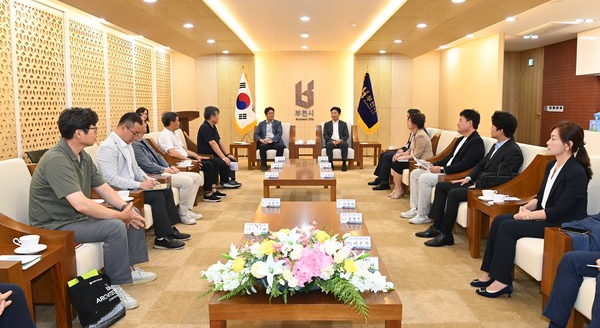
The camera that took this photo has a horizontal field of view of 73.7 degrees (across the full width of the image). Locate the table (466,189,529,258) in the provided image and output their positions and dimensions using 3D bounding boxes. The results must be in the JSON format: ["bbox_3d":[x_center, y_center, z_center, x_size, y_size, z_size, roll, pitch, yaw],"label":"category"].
[{"bbox_3d":[1.639,0.532,3.085,0.520,0.510,0.420,0,9,1],"label":"table"}]

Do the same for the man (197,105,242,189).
[{"bbox_3d":[-1.312,-0.265,6.490,0.780,1.310,0.500,-1,8,-5],"label":"man"}]

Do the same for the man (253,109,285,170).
[{"bbox_3d":[-0.568,-0.512,7.704,0.580,1.170,0.820,-1,9,-7],"label":"man"}]

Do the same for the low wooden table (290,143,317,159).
[{"bbox_3d":[0.115,-0.187,8.764,0.500,0.500,0.500,0,8,0],"label":"low wooden table"}]

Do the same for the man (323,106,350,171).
[{"bbox_3d":[0.702,-0.511,7.699,0.540,1.170,0.800,0,9,3],"label":"man"}]

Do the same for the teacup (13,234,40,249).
[{"bbox_3d":[-1.450,0.414,2.122,0.120,0.060,0.095,1,9,9],"label":"teacup"}]

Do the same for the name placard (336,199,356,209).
[{"bbox_3d":[0.395,0.339,3.427,0.157,0.080,0.060,0,8,0],"label":"name placard"}]

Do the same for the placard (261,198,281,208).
[{"bbox_3d":[-0.245,0.337,3.442,0.157,0.080,0.060,0,8,0],"label":"placard"}]

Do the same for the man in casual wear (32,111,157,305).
[{"bbox_3d":[-1.351,0.255,2.556,0.800,1.220,0.550,-1,9,-7],"label":"man in casual wear"}]

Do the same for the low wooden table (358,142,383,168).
[{"bbox_3d":[1.328,-0.168,7.790,0.460,0.465,0.460,0,9,1],"label":"low wooden table"}]

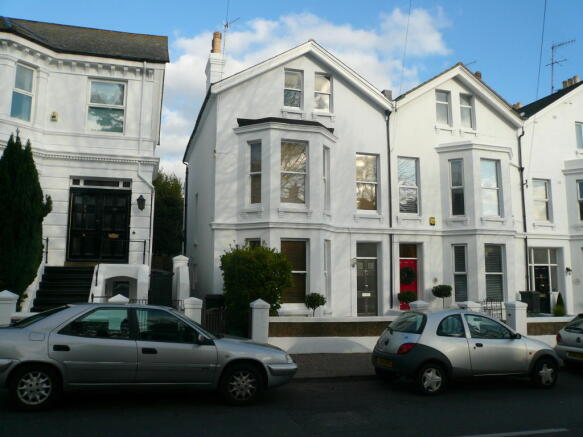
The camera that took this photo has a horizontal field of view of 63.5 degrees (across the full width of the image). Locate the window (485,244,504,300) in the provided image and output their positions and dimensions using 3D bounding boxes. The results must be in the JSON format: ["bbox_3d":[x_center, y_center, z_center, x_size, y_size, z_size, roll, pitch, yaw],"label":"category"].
[{"bbox_3d":[7.364,1.941,17.099,0.906,2.073,0.250,2,-7,-16],"label":"window"}]

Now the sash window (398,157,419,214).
[{"bbox_3d":[4.513,-1.278,18.253,0.886,2.271,0.180,2,-8,-13],"label":"sash window"}]

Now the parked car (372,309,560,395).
[{"bbox_3d":[3.389,2.486,9.153,3.620,1.390,1.660,4,-8,-17],"label":"parked car"}]

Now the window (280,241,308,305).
[{"bbox_3d":[0.115,1.686,15.008,0.930,2.072,0.250,2,-7,-16],"label":"window"}]

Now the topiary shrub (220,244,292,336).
[{"bbox_3d":[-0.976,2.041,13.190,1.900,2.515,1.900,2,-8,-13],"label":"topiary shrub"}]

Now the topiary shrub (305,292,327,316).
[{"bbox_3d":[0.671,2.688,13.172,0.600,1.200,0.600,2,-7,-16],"label":"topiary shrub"}]

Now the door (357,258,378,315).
[{"bbox_3d":[2.676,2.462,16.640,0.860,2.050,0.140,2,-7,-16],"label":"door"}]

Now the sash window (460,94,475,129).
[{"bbox_3d":[6.948,-4.221,18.584,0.670,1.395,0.200,2,-7,-16],"label":"sash window"}]

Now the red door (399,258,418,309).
[{"bbox_3d":[4.434,2.518,17.891,0.824,1.951,0.100,2,-8,-13],"label":"red door"}]

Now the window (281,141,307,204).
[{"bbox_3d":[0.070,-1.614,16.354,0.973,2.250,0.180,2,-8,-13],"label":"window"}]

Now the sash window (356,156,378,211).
[{"bbox_3d":[2.856,-1.384,17.863,0.933,2.223,0.180,2,-8,-13],"label":"sash window"}]

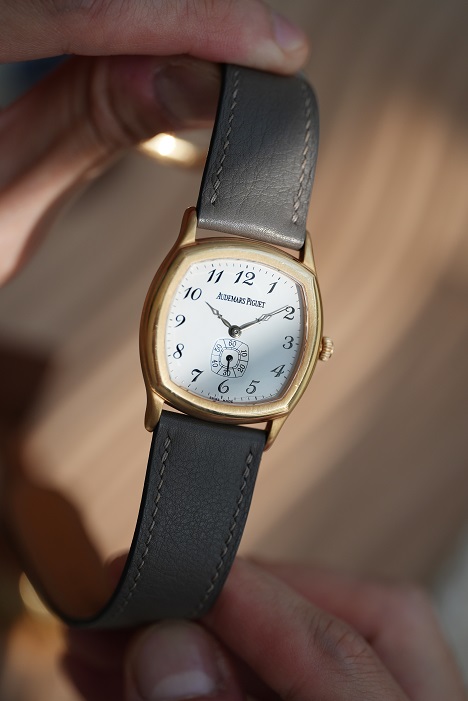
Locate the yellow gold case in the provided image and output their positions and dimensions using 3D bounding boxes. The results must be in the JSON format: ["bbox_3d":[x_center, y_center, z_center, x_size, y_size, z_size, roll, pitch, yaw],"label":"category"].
[{"bbox_3d":[0.000,-0.004,0.366,0.033,0.041,0.009,11,0,-15],"label":"yellow gold case"}]

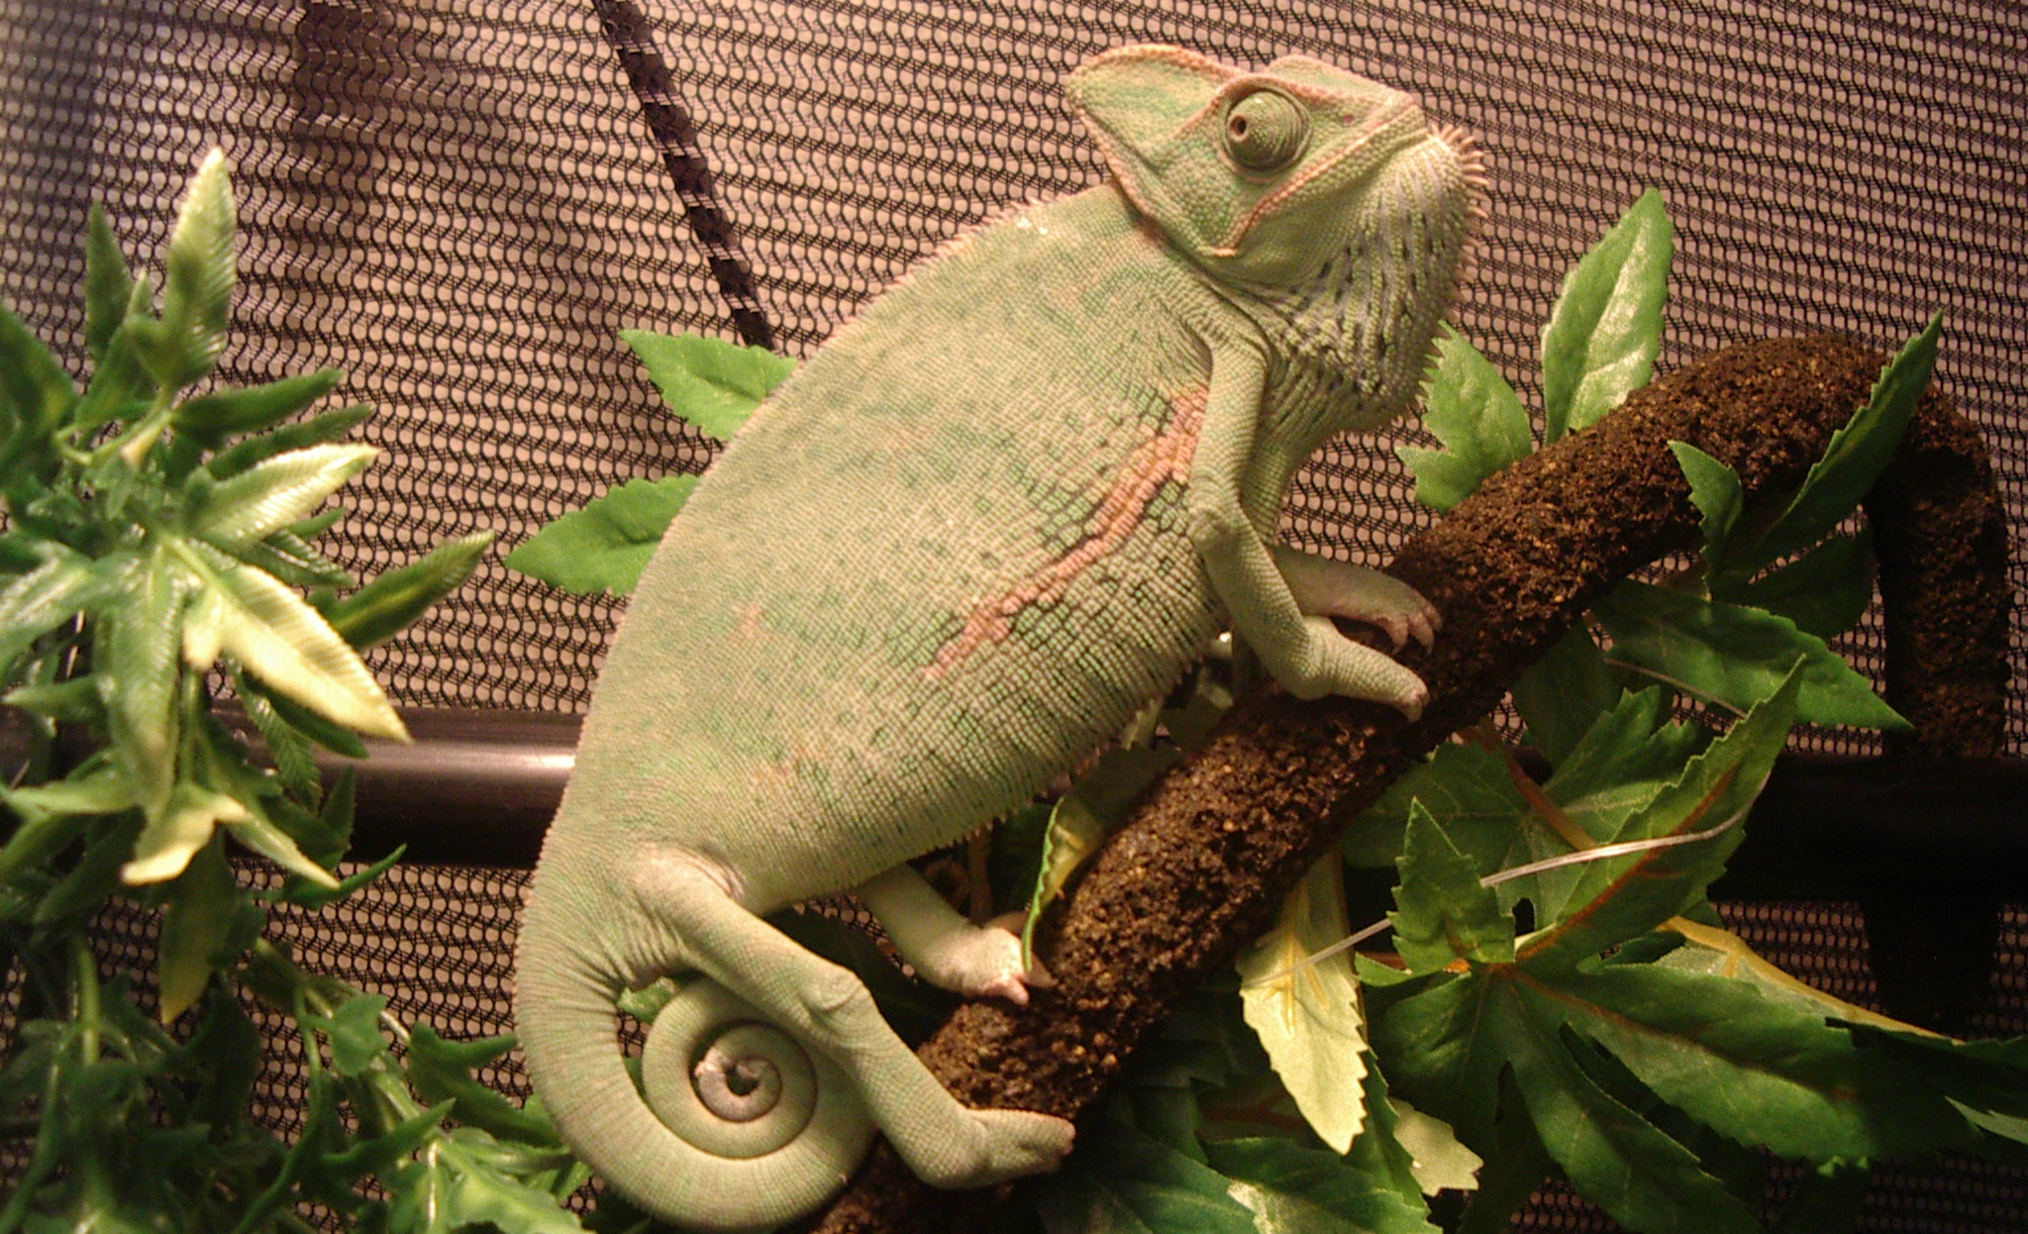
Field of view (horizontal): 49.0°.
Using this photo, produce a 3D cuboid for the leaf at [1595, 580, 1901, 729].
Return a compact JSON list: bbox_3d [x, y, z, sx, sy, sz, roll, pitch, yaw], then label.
[{"bbox_3d":[0.116,0.007,0.352,0.049,0.016,0.010,19,5,5],"label":"leaf"}]

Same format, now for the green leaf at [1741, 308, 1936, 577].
[{"bbox_3d":[0.129,-0.025,0.345,0.010,0.048,0.013,38,15,14],"label":"green leaf"}]

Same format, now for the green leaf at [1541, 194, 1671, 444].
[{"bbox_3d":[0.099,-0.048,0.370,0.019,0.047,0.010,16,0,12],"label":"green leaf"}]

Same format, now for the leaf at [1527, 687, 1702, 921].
[{"bbox_3d":[0.100,0.031,0.368,0.028,0.042,0.014,37,-8,13],"label":"leaf"}]

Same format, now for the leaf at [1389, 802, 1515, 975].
[{"bbox_3d":[0.063,0.039,0.318,0.016,0.026,0.011,-14,18,9],"label":"leaf"}]

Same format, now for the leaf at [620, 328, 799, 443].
[{"bbox_3d":[-0.047,-0.039,0.375,0.043,0.021,0.013,28,-9,8],"label":"leaf"}]

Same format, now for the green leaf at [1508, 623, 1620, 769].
[{"bbox_3d":[0.095,0.014,0.384,0.018,0.032,0.013,-25,-10,8],"label":"green leaf"}]

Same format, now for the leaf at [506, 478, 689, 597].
[{"bbox_3d":[-0.065,-0.013,0.372,0.044,0.022,0.013,-11,-12,1],"label":"leaf"}]

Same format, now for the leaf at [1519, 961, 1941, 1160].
[{"bbox_3d":[0.115,0.070,0.352,0.071,0.024,0.018,18,-16,5],"label":"leaf"}]

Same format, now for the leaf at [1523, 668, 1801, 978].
[{"bbox_3d":[0.095,0.032,0.322,0.017,0.056,0.014,45,9,16],"label":"leaf"}]

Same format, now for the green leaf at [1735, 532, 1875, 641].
[{"bbox_3d":[0.137,-0.005,0.388,0.029,0.017,0.014,-22,-15,-7],"label":"green leaf"}]

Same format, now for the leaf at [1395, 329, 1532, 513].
[{"bbox_3d":[0.079,-0.033,0.383,0.024,0.039,0.013,-13,-7,4],"label":"leaf"}]

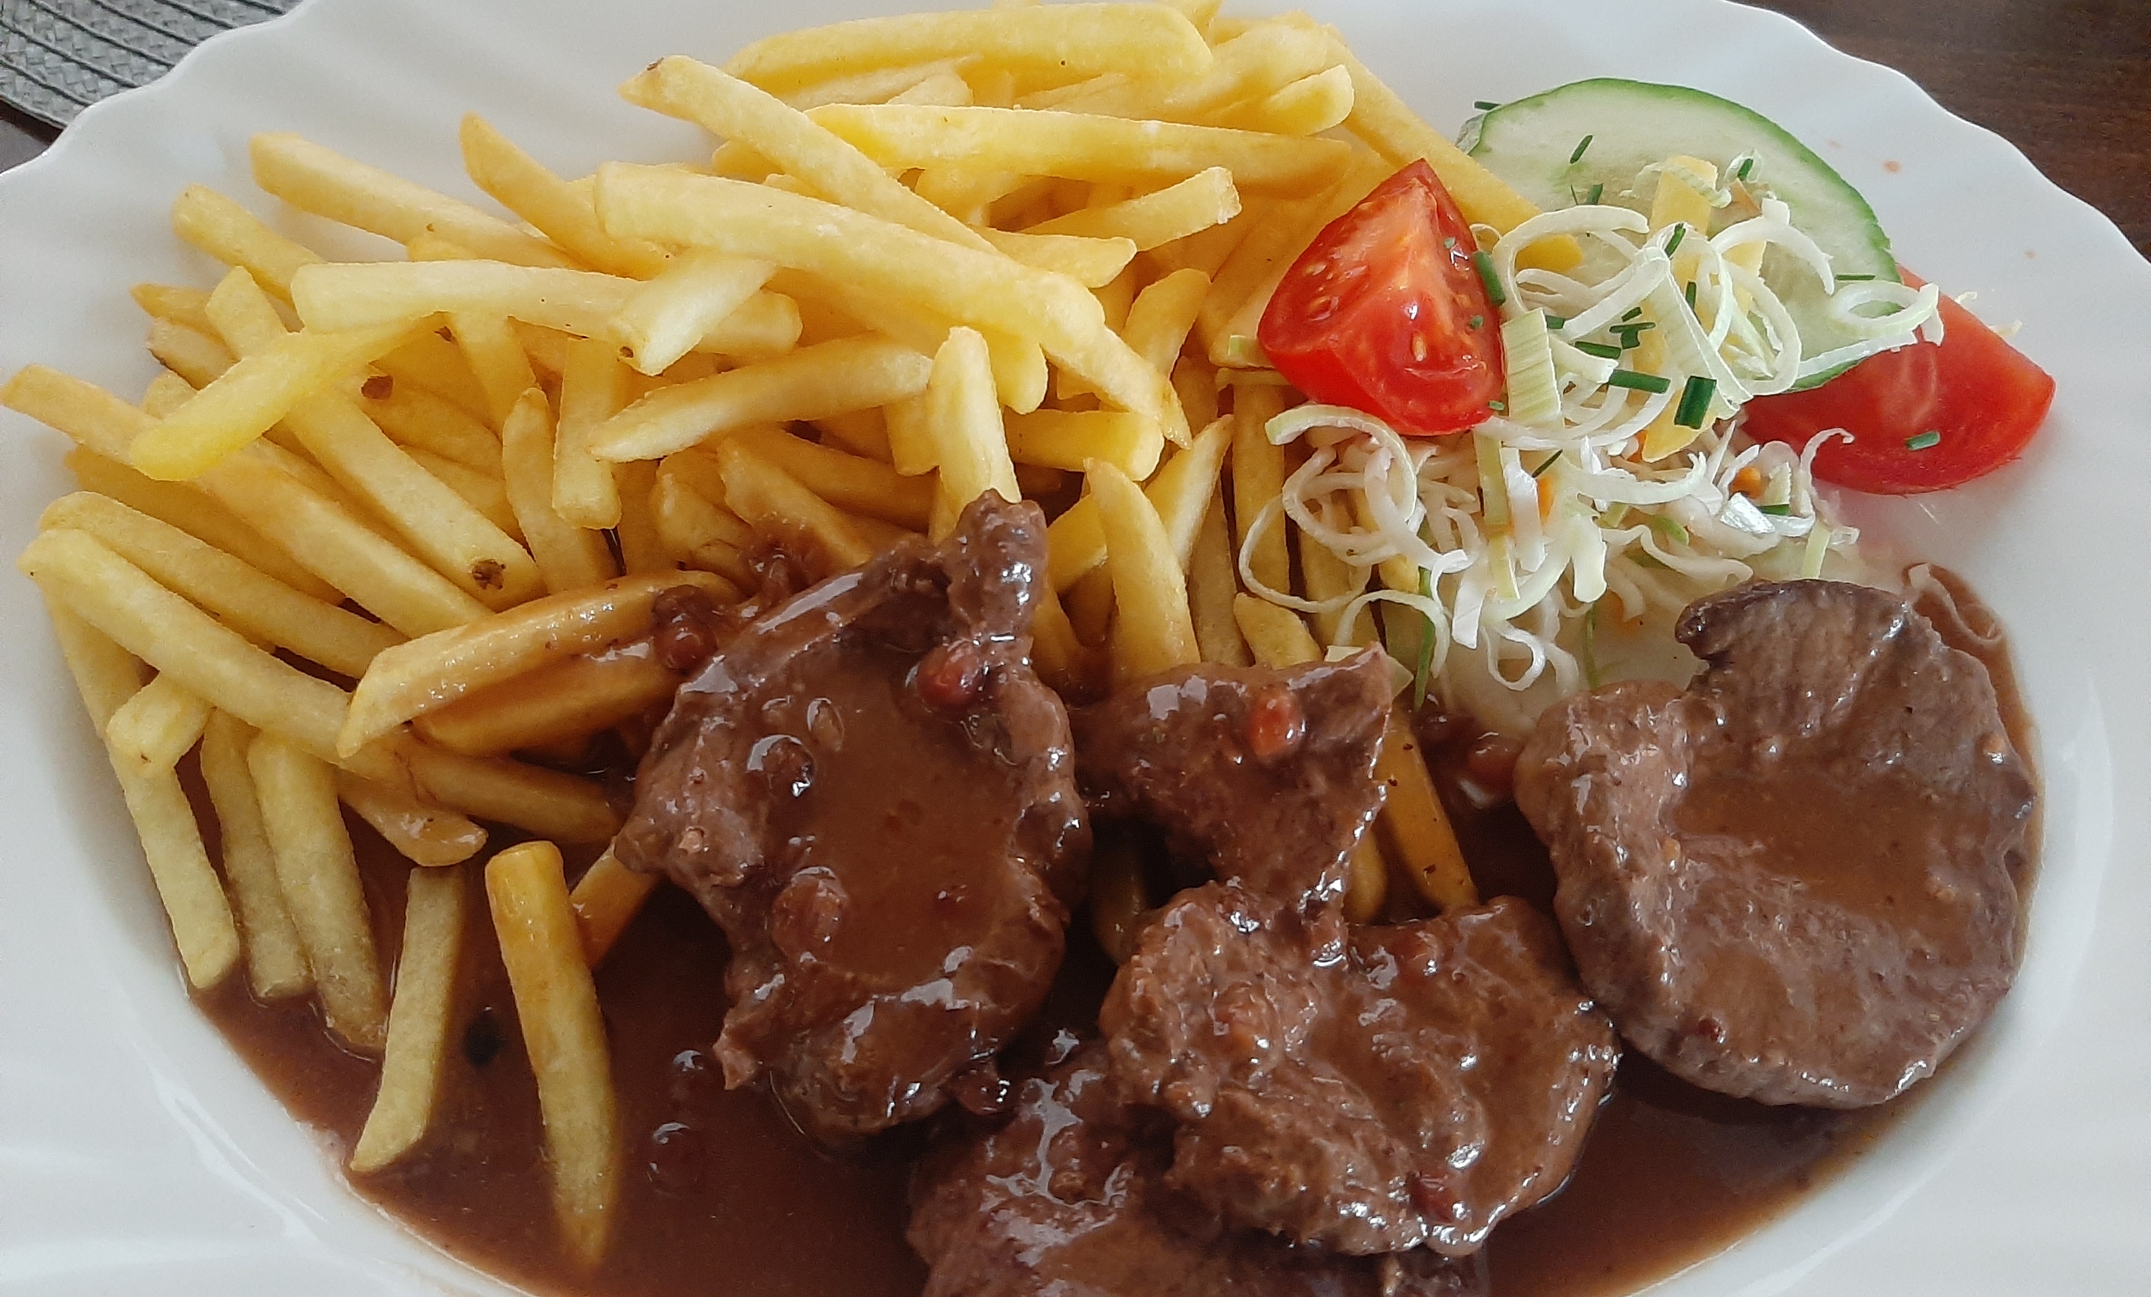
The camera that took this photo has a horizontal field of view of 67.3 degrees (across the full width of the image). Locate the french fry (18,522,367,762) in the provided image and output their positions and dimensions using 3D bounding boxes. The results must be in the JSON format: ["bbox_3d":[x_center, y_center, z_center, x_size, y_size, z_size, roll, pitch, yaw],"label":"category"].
[{"bbox_3d":[-0.101,0.001,0.189,0.049,0.008,0.009,30,68,3],"label":"french fry"}]

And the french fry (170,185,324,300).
[{"bbox_3d":[-0.109,-0.052,0.220,0.033,0.007,0.008,33,69,11],"label":"french fry"}]

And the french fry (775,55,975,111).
[{"bbox_3d":[-0.027,-0.079,0.227,0.035,0.007,0.007,-13,67,-6],"label":"french fry"}]

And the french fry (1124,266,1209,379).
[{"bbox_3d":[0.009,-0.037,0.209,0.008,0.007,0.024,25,80,9],"label":"french fry"}]

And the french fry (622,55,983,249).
[{"bbox_3d":[-0.038,-0.069,0.232,0.073,0.007,0.007,32,54,23],"label":"french fry"}]

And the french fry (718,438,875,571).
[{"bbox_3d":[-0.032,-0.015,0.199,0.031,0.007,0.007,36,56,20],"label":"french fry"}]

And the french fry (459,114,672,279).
[{"bbox_3d":[-0.073,-0.065,0.232,0.042,0.007,0.007,33,55,18],"label":"french fry"}]

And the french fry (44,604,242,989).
[{"bbox_3d":[-0.112,0.015,0.193,0.007,0.007,0.050,-25,82,-12],"label":"french fry"}]

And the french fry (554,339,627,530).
[{"bbox_3d":[-0.062,-0.031,0.205,0.007,0.007,0.029,-3,78,-3],"label":"french fry"}]

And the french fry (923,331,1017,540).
[{"bbox_3d":[-0.012,-0.022,0.200,0.007,0.007,0.037,-5,71,-7],"label":"french fry"}]

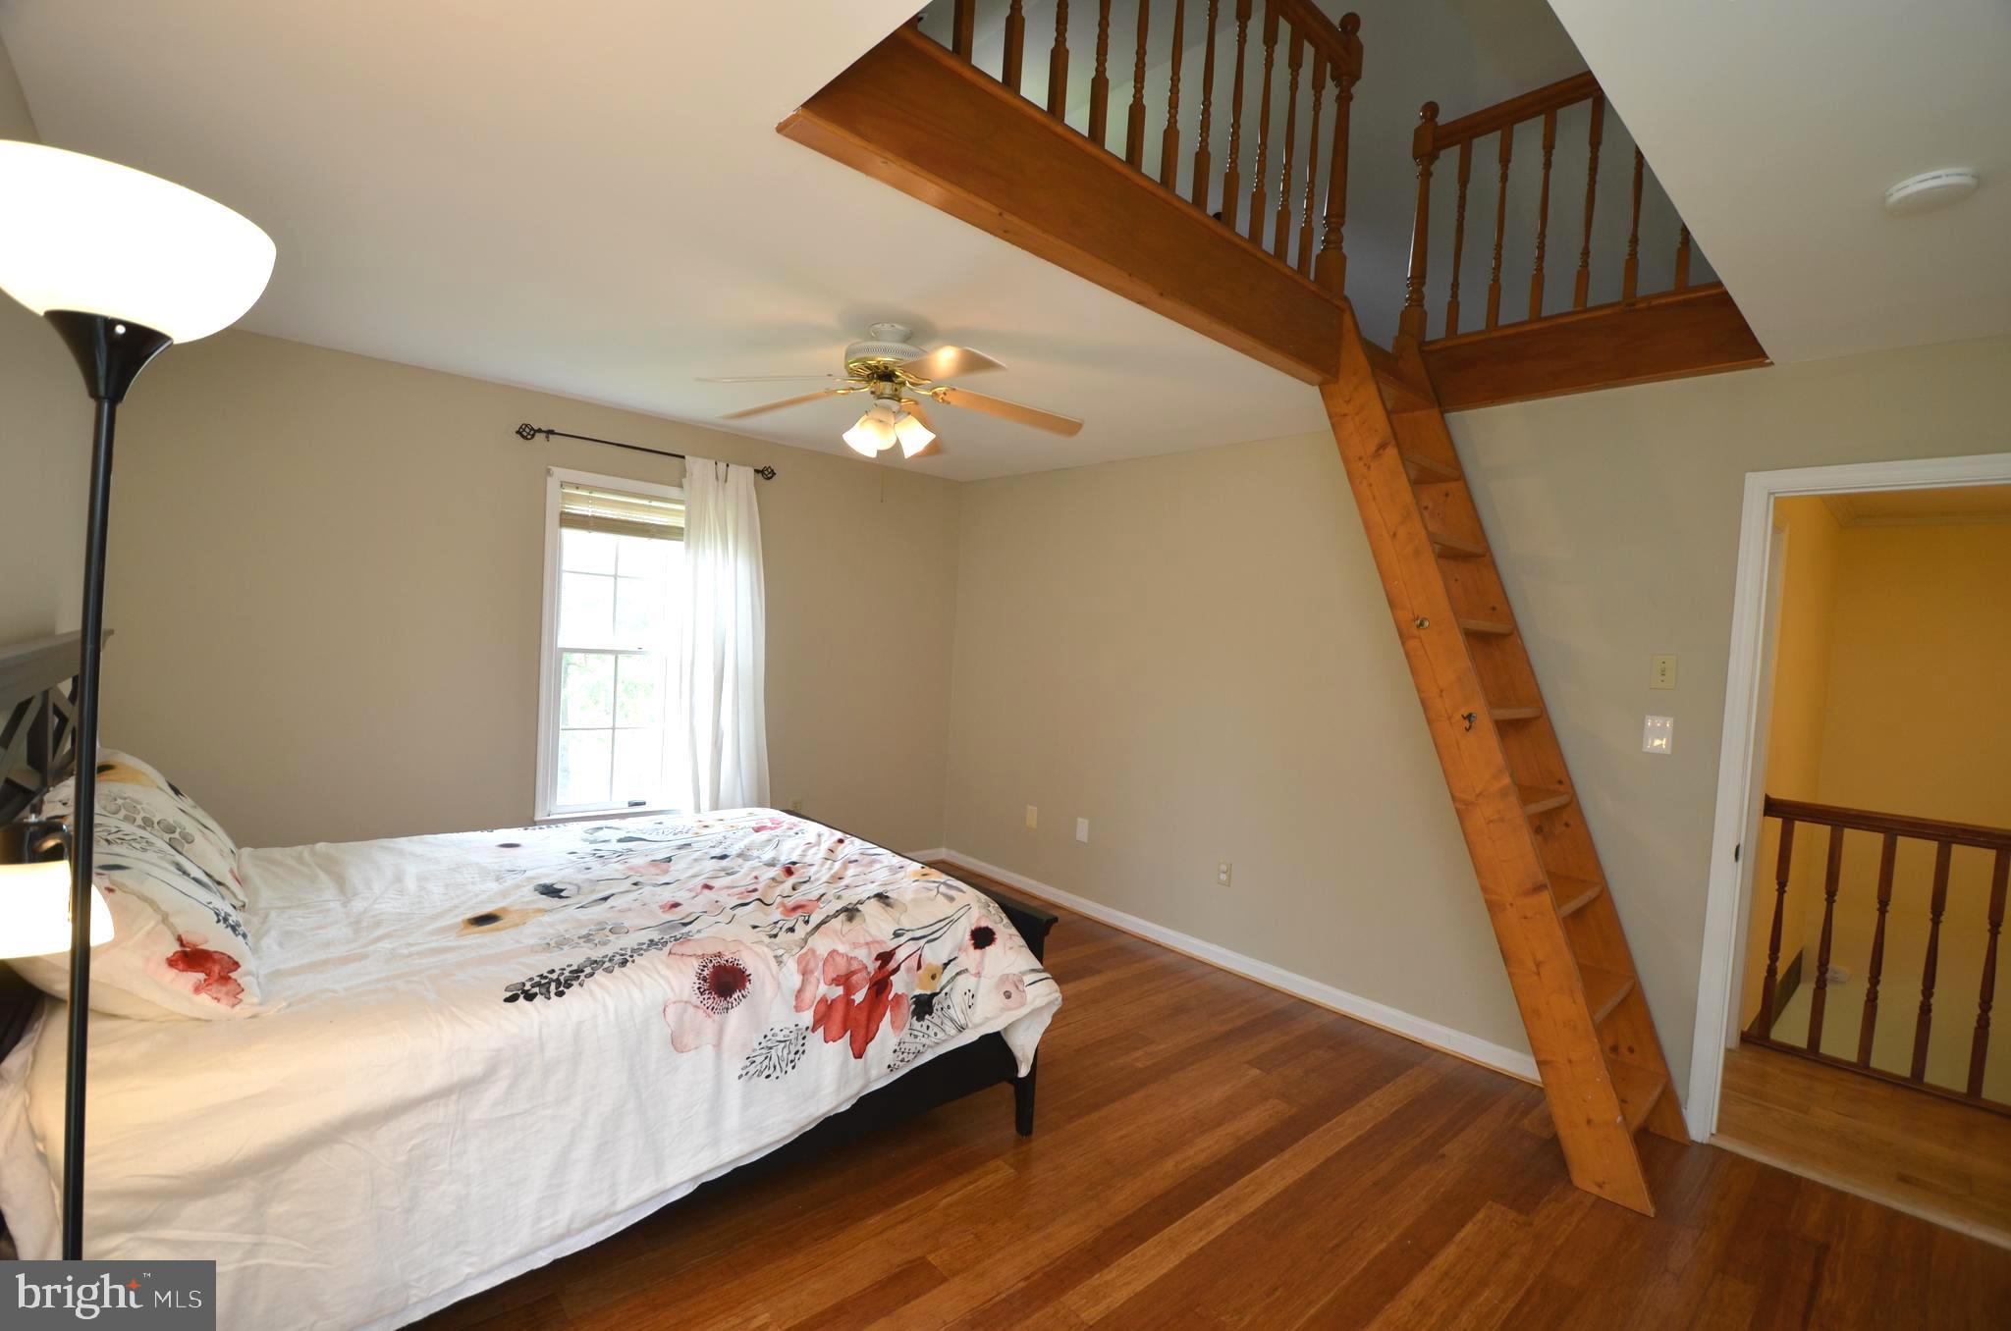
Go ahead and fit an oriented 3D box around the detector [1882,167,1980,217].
[{"bbox_3d":[1.734,-0.884,1.567,0.122,0.034,0.122,1,3,-41],"label":"detector"}]

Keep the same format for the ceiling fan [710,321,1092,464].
[{"bbox_3d":[-0.388,-0.882,2.687,1.260,0.390,1.260,1,3,-41],"label":"ceiling fan"}]

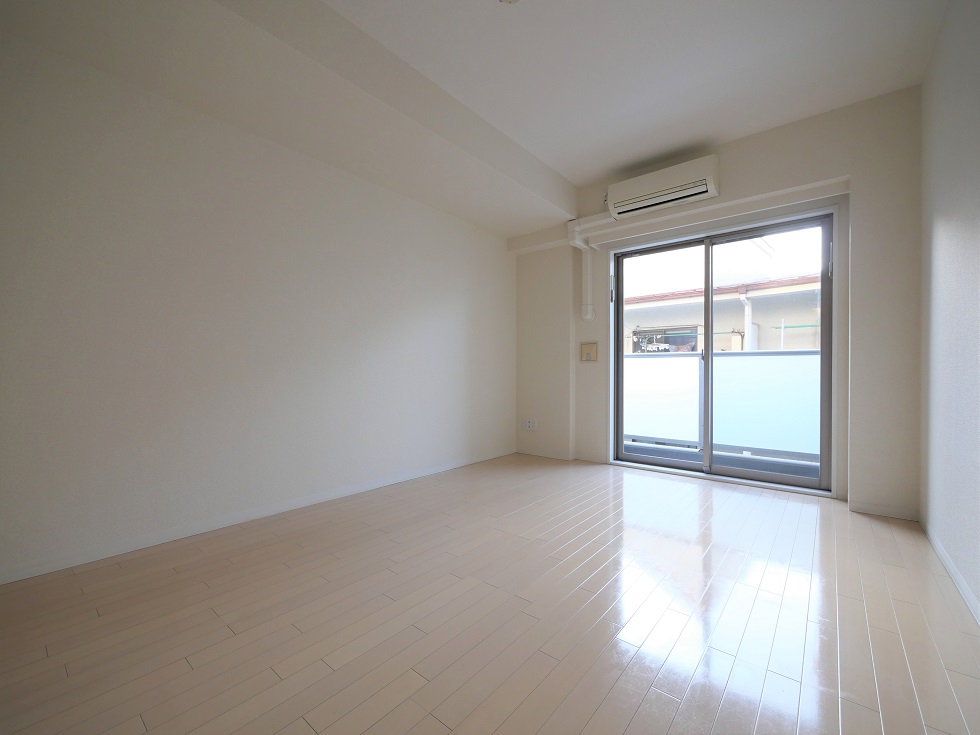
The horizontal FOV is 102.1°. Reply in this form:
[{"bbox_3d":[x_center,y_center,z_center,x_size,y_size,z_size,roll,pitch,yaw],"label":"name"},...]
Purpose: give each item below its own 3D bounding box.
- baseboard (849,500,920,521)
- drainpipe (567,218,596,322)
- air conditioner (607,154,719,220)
[{"bbox_3d":[2.346,0.860,2.366,0.302,0.060,0.015,0,0,40],"label":"baseboard"},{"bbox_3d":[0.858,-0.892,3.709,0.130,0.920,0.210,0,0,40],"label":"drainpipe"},{"bbox_3d":[1.345,-1.389,3.116,0.778,0.248,0.202,0,0,40],"label":"air conditioner"}]

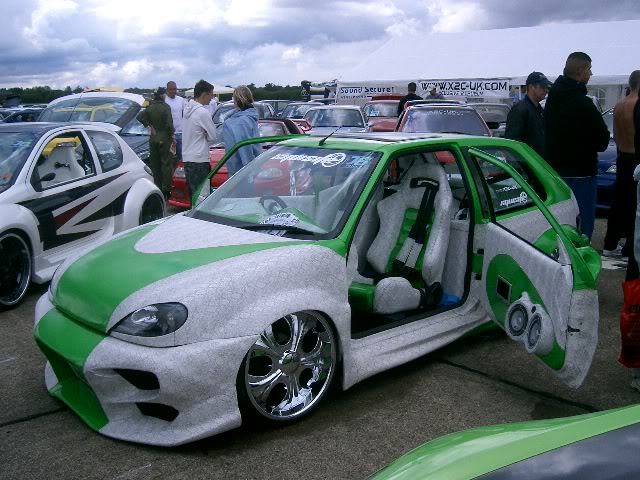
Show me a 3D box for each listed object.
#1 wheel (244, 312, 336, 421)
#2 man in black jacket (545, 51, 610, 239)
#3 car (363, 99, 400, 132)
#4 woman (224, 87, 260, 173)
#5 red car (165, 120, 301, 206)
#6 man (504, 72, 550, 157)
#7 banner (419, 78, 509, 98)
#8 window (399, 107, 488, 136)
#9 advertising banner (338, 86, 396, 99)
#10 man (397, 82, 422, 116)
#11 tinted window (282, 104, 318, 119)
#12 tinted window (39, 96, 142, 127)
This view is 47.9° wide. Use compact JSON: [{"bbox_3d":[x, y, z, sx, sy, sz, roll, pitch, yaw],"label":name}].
[{"bbox_3d":[-0.175,0.571,3.416,0.530,0.530,0.200,-9,14,-38],"label":"wheel"},{"bbox_3d":[2.064,-0.533,5.758,0.370,1.840,0.500,-6,13,-27],"label":"man in black jacket"},{"bbox_3d":[1.990,-3.334,20.954,1.650,1.410,3.900,-1,11,-2],"label":"car"},{"bbox_3d":[-0.830,-0.828,7.792,0.480,1.660,0.340,-9,14,-36],"label":"woman"},{"bbox_3d":[-0.830,-1.203,10.573,1.680,1.280,3.900,1,12,6],"label":"red car"},{"bbox_3d":[1.970,-0.679,6.749,0.340,1.750,0.500,3,12,18],"label":"man"},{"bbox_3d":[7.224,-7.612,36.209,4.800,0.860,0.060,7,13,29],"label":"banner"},{"bbox_3d":[2.002,-1.888,11.504,1.360,0.140,0.700,1,49,4],"label":"window"},{"bbox_3d":[2.779,-8.617,42.128,3.700,0.700,0.060,7,13,29],"label":"advertising banner"},{"bbox_3d":[1.810,-2.270,14.540,0.520,1.780,0.320,1,12,3],"label":"man"},{"bbox_3d":[-0.402,-3.563,19.989,1.340,0.140,0.660,-1,49,-3],"label":"tinted window"},{"bbox_3d":[-2.550,-1.477,8.068,1.150,0.500,0.150,3,-33,12],"label":"tinted window"}]

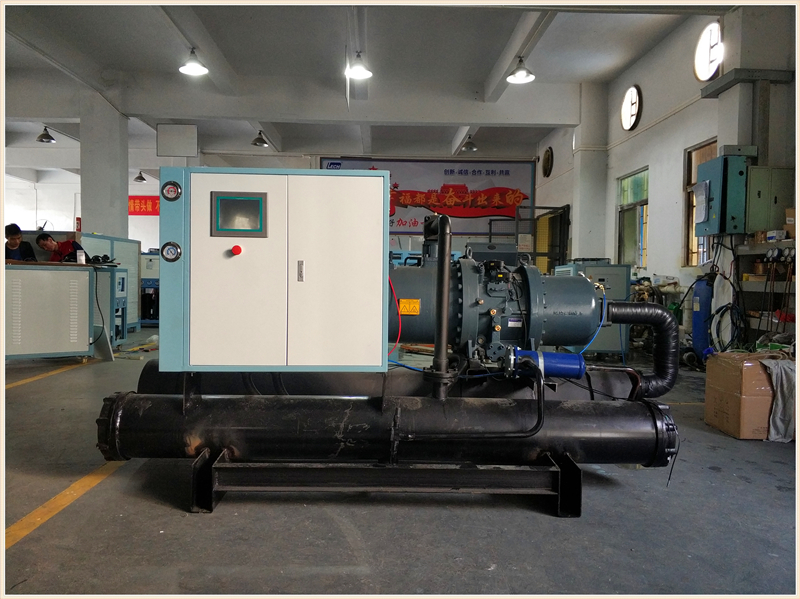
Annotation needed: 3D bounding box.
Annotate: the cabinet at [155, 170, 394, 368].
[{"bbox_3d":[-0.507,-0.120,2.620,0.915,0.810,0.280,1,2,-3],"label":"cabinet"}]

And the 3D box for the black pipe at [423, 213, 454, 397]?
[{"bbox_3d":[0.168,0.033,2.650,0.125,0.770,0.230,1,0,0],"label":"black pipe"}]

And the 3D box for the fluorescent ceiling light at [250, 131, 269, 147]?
[{"bbox_3d":[-2.874,-3.319,12.800,0.385,0.295,0.385,1,0,-3],"label":"fluorescent ceiling light"}]

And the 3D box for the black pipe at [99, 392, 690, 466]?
[{"bbox_3d":[-0.047,0.540,2.600,2.300,0.285,0.285,1,0,-1],"label":"black pipe"}]

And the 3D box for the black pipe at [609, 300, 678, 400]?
[{"bbox_3d":[1.136,0.239,2.920,0.325,0.445,0.130,1,2,-1],"label":"black pipe"}]

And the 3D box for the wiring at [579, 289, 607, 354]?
[{"bbox_3d":[0.875,0.100,2.830,0.120,0.295,0.100,1,0,0],"label":"wiring"}]

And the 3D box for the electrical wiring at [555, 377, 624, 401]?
[{"bbox_3d":[0.810,0.378,2.650,0.290,0.105,0.120,1,2,0],"label":"electrical wiring"}]

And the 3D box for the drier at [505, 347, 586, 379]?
[{"bbox_3d":[0.635,0.279,2.720,0.350,0.140,0.140,1,2,0],"label":"drier"}]

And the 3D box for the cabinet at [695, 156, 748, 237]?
[{"bbox_3d":[3.527,-1.095,6.910,0.260,0.830,0.620,1,0,-3],"label":"cabinet"}]

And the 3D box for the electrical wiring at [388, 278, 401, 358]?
[{"bbox_3d":[-0.025,0.073,2.650,0.060,0.350,0.070,1,2,0],"label":"electrical wiring"}]

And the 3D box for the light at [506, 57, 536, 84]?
[{"bbox_3d":[1.676,-3.210,8.650,0.390,0.305,0.390,1,0,-3],"label":"light"}]

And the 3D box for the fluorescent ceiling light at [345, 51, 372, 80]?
[{"bbox_3d":[-0.565,-3.245,8.550,0.385,0.305,0.385,1,0,-3],"label":"fluorescent ceiling light"}]

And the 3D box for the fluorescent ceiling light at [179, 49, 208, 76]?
[{"bbox_3d":[-2.680,-3.095,8.100,0.375,0.335,0.375,1,2,0],"label":"fluorescent ceiling light"}]

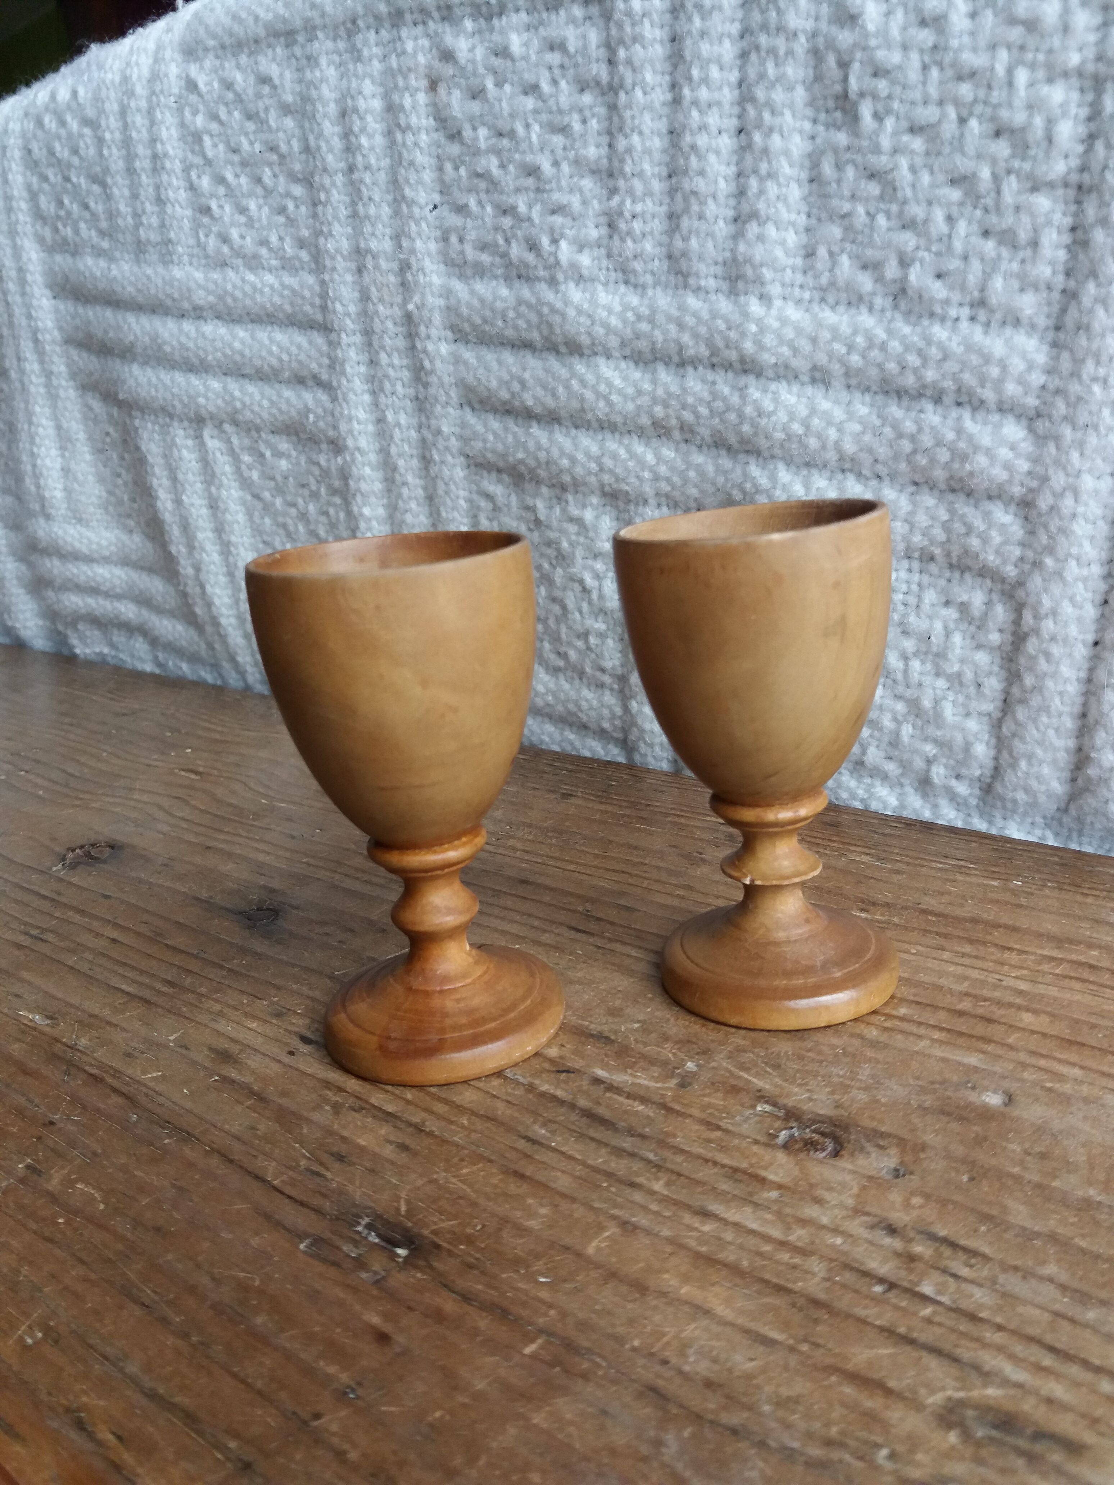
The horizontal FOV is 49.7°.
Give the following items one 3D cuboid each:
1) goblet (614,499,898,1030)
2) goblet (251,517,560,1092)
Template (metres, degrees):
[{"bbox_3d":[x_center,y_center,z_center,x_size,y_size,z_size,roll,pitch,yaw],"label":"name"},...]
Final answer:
[{"bbox_3d":[0.043,0.003,0.249,0.054,0.098,0.054,-6,17,2],"label":"goblet"},{"bbox_3d":[-0.029,0.011,0.244,0.056,0.100,0.056,-6,16,0],"label":"goblet"}]

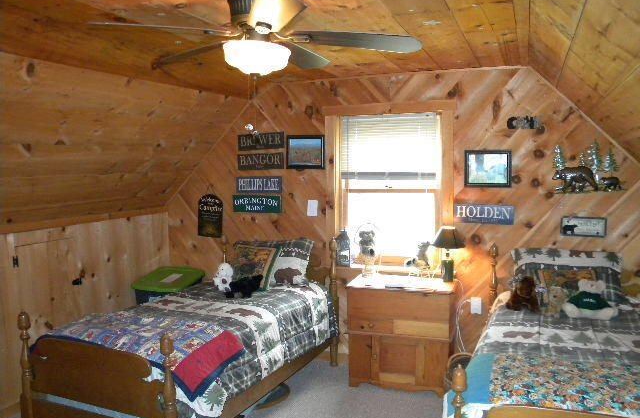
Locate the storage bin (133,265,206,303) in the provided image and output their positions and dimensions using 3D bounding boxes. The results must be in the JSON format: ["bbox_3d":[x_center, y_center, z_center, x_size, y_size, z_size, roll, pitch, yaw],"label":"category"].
[{"bbox_3d":[-1.237,0.766,4.298,0.450,0.380,0.580,0,6,10],"label":"storage bin"}]

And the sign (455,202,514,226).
[{"bbox_3d":[1.176,0.041,3.680,0.405,0.137,0.020,2,6,22],"label":"sign"}]

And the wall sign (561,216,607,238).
[{"bbox_3d":[1.762,0.121,3.455,0.275,0.128,0.020,2,6,22],"label":"wall sign"}]

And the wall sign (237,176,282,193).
[{"bbox_3d":[-0.526,-0.210,4.524,0.449,0.137,0.020,2,6,22],"label":"wall sign"}]

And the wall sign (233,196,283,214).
[{"bbox_3d":[-0.548,-0.041,4.549,0.479,0.153,0.020,2,6,22],"label":"wall sign"}]

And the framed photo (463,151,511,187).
[{"bbox_3d":[1.233,-0.292,3.793,0.325,0.268,0.025,2,6,22],"label":"framed photo"}]

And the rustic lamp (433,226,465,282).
[{"bbox_3d":[0.953,0.337,3.842,0.236,0.402,0.236,2,6,22],"label":"rustic lamp"}]

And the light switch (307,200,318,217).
[{"bbox_3d":[-0.058,-0.006,4.170,0.078,0.122,0.013,2,6,22],"label":"light switch"}]

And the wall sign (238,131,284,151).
[{"bbox_3d":[-0.481,-0.555,4.274,0.430,0.136,0.020,2,6,22],"label":"wall sign"}]

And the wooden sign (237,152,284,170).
[{"bbox_3d":[-0.508,-0.410,4.497,0.450,0.136,0.020,2,6,22],"label":"wooden sign"}]

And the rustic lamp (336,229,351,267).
[{"bbox_3d":[0.186,0.307,4.103,0.090,0.280,0.090,2,6,22],"label":"rustic lamp"}]

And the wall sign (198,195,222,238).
[{"bbox_3d":[-0.997,0.063,4.746,0.266,0.402,0.015,2,6,22],"label":"wall sign"}]

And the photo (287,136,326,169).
[{"bbox_3d":[-0.114,-0.471,4.326,0.349,0.283,0.025,2,6,22],"label":"photo"}]

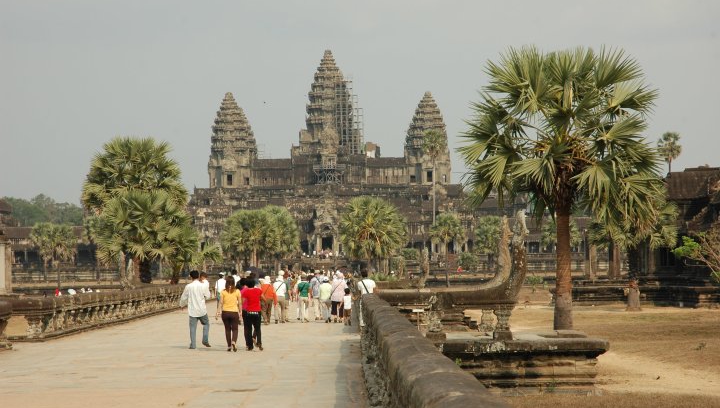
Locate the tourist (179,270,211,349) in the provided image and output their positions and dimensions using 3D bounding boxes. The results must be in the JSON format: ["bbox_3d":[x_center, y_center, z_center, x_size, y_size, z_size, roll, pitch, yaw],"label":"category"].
[{"bbox_3d":[-3.604,2.317,46.000,0.660,1.720,0.520,-1,-2,5],"label":"tourist"}]

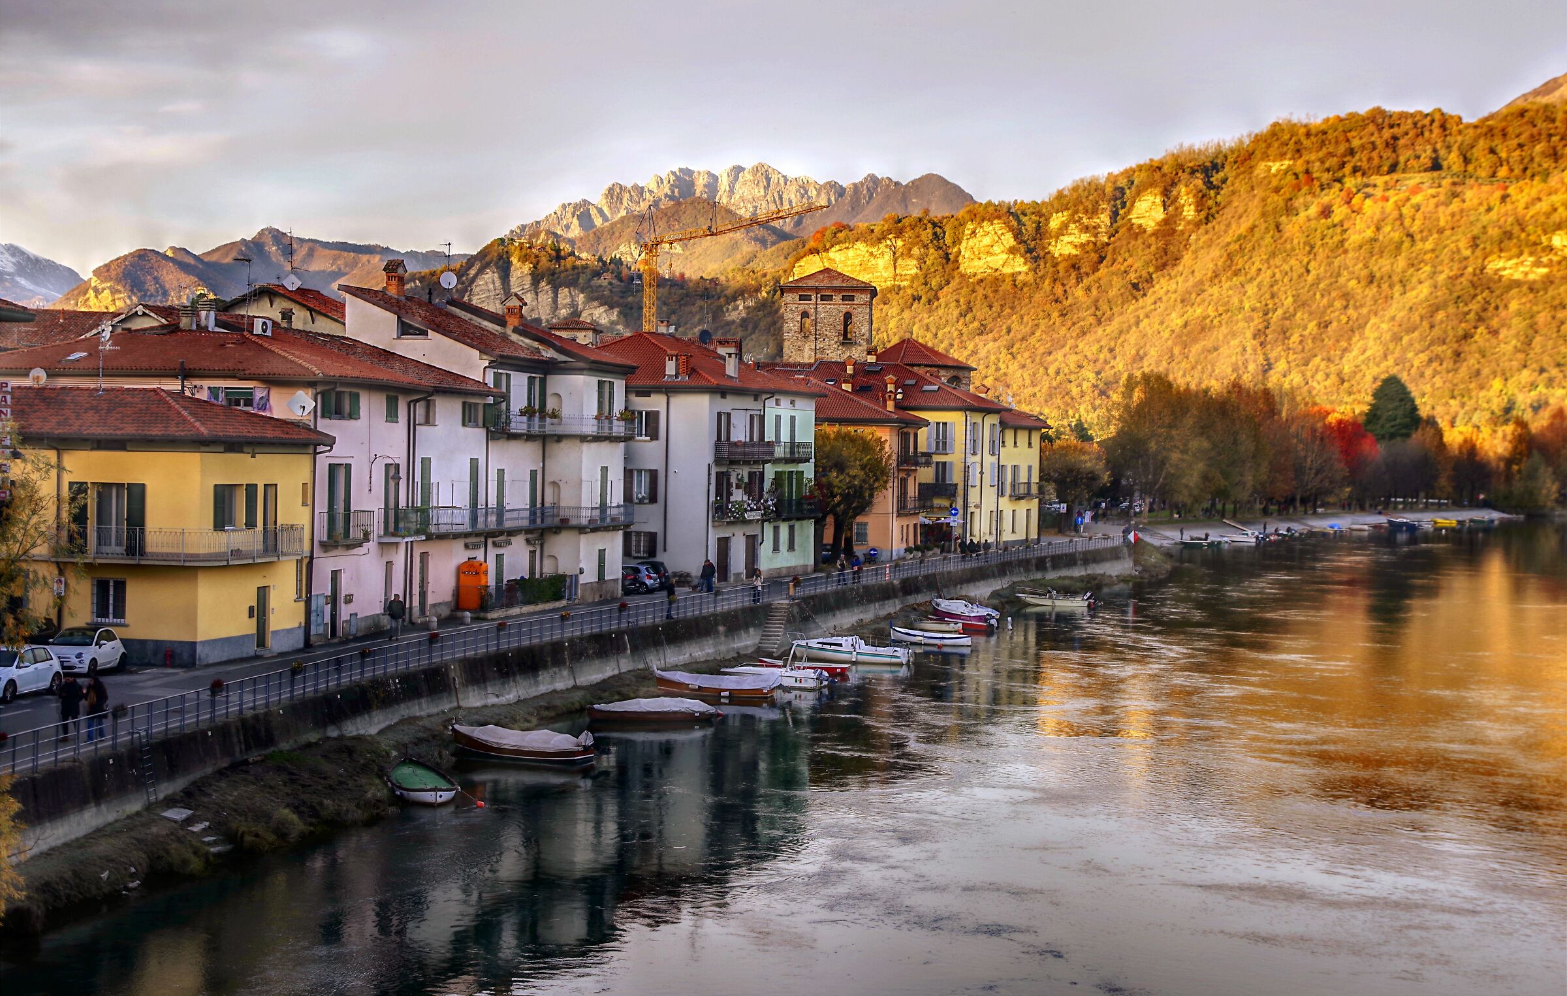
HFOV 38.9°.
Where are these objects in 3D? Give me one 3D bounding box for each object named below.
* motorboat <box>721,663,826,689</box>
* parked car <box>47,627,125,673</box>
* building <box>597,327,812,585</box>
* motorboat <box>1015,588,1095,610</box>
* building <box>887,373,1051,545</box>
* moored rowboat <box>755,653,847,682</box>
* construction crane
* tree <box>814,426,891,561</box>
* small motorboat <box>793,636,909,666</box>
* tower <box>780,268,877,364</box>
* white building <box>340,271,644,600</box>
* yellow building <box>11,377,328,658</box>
[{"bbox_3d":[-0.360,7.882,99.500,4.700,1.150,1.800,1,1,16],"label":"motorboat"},{"bbox_3d":[-22.254,4.823,71.135,1.630,1.490,3.570,1,1,7],"label":"parked car"},{"bbox_3d":[-6.700,-2.699,133.900,12.200,14.600,16.600,1,1,21],"label":"building"},{"bbox_3d":[19.063,6.983,155.700,5.500,1.400,1.900,1,1,10],"label":"motorboat"},{"bbox_3d":[13.600,-3.305,185.000,12.000,14.500,18.500,2,1,27],"label":"building"},{"bbox_3d":[0.990,7.960,105.600,4.500,0.800,1.500,1,1,16],"label":"moored rowboat"},{"bbox_3d":[-5.411,-12.392,199.355,2.600,30.900,40.100,1,1,-27],"label":"construction crane"},{"bbox_3d":[4.426,-0.119,150.000,6.200,9.200,6.000,1,1,-2],"label":"tree"},{"bbox_3d":[3.264,7.370,108.185,5.800,1.400,2.100,2,1,26],"label":"small motorboat"},{"bbox_3d":[3.801,-8.233,191.863,8.000,23.300,8.000,1,1,5],"label":"tower"},{"bbox_3d":[-14.200,-2.828,108.600,11.200,15.600,11.600,1,1,16],"label":"white building"},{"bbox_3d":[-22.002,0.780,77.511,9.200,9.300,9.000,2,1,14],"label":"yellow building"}]

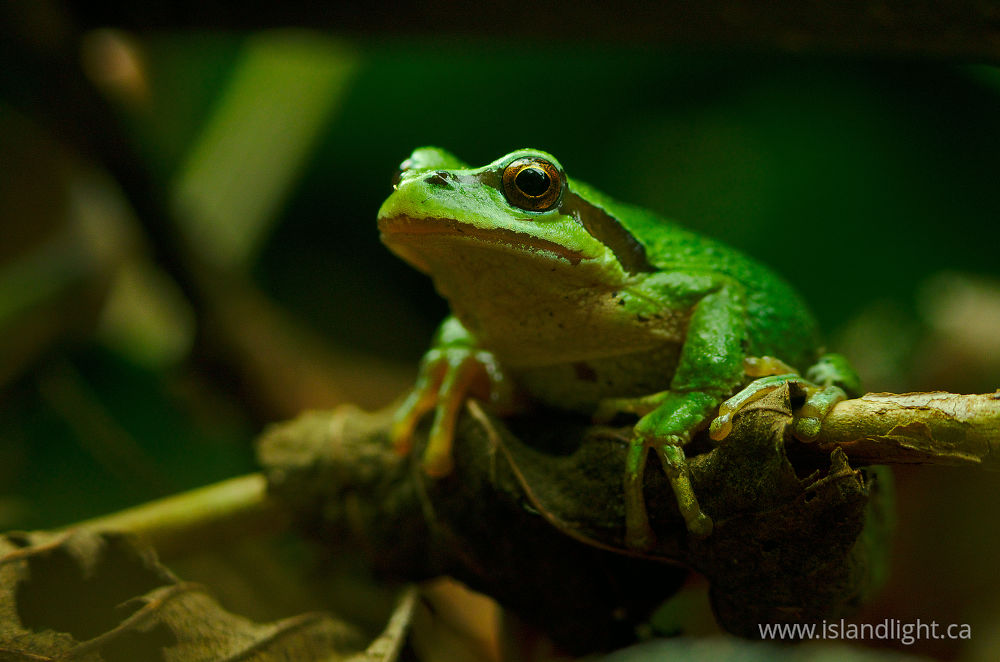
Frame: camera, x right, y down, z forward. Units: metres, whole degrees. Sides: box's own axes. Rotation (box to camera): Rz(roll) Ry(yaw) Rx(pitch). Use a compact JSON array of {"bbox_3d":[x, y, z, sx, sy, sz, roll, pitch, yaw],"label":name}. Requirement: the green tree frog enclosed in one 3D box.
[{"bbox_3d":[0.008,0.001,0.550,0.040,0.026,0.027,-5,8,-43],"label":"green tree frog"}]

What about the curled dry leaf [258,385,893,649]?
[{"bbox_3d":[0.005,0.012,0.552,0.043,0.018,0.018,3,7,28],"label":"curled dry leaf"}]

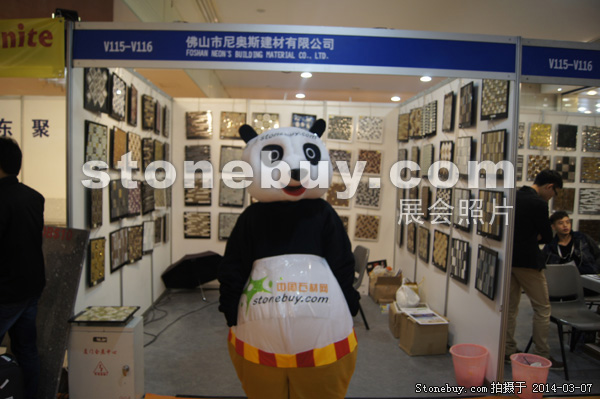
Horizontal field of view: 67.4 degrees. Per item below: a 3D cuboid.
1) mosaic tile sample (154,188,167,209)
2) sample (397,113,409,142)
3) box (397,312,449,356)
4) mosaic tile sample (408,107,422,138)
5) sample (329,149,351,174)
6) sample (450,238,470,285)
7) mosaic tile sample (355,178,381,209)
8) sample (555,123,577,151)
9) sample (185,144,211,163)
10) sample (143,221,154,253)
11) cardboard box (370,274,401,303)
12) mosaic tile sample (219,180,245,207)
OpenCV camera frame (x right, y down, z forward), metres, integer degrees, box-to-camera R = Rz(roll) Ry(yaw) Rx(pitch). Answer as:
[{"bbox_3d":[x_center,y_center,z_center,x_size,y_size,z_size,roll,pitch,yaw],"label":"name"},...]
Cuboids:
[{"bbox_3d":[-1.593,-0.084,5.109,0.026,0.342,0.340,2,4,0],"label":"mosaic tile sample"},{"bbox_3d":[1.323,-0.907,5.693,0.025,0.357,0.338,1,3,-7],"label":"sample"},{"bbox_3d":[1.119,1.207,4.063,0.335,0.300,0.285,1,3,-10],"label":"box"},{"bbox_3d":[1.351,-0.877,5.210,0.022,0.346,0.338,1,3,-8],"label":"mosaic tile sample"},{"bbox_3d":[0.536,-0.494,5.985,0.325,0.335,0.030,1,3,-3],"label":"sample"},{"bbox_3d":[1.388,0.524,3.887,0.022,0.344,0.338,1,3,-3],"label":"sample"},{"bbox_3d":[0.918,-0.050,6.024,0.340,0.342,0.026,1,4,-3],"label":"mosaic tile sample"},{"bbox_3d":[3.629,-0.832,6.105,0.305,0.345,0.030,1,3,-3],"label":"sample"},{"bbox_3d":[-1.322,-0.533,5.825,0.335,0.352,0.028,1,3,-4],"label":"sample"},{"bbox_3d":[-1.587,0.407,4.707,0.025,0.345,0.335,1,3,3],"label":"sample"},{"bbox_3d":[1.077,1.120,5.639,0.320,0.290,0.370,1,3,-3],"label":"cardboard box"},{"bbox_3d":[-0.891,-0.078,5.879,0.338,0.362,0.028,1,3,-4],"label":"mosaic tile sample"}]

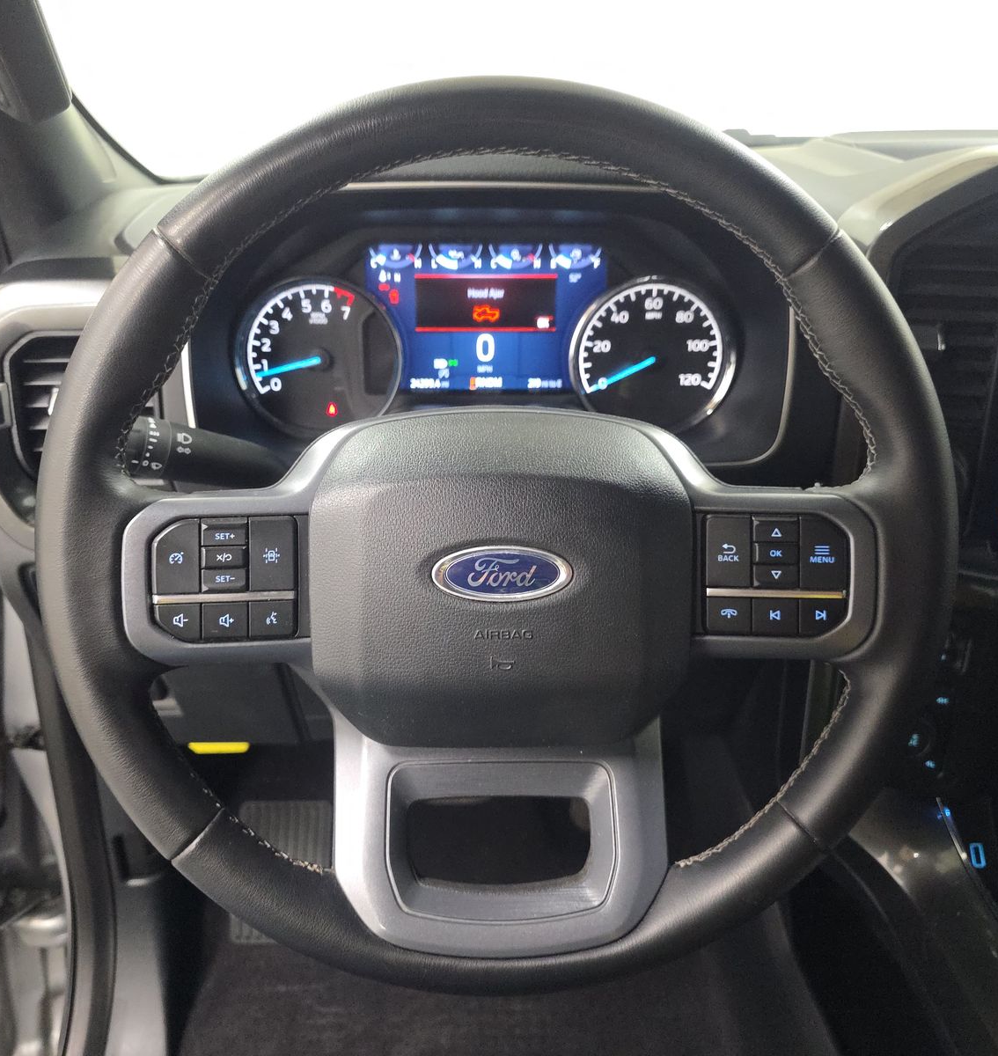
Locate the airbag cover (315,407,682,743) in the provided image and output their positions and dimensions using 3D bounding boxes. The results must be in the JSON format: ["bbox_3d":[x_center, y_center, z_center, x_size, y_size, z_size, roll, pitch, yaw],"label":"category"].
[{"bbox_3d":[0.000,0.022,0.408,0.166,0.147,0.045,0,3,0],"label":"airbag cover"}]

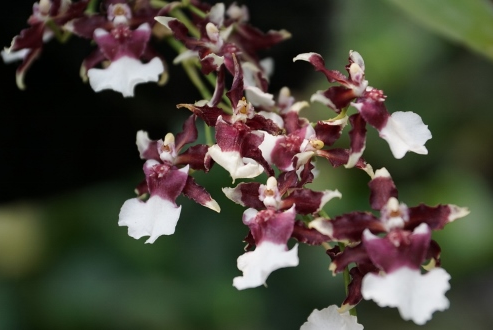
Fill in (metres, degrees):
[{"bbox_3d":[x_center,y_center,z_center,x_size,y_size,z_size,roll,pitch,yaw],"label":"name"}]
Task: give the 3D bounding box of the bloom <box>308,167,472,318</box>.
[{"bbox_3d":[0.039,0.022,0.500,0.042,0.041,0.020,0,0,-3],"label":"bloom"}]

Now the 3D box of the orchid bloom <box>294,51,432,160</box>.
[{"bbox_3d":[0.032,-0.016,0.510,0.033,0.030,0.022,0,0,-41],"label":"orchid bloom"}]

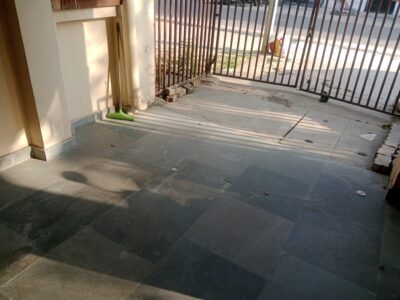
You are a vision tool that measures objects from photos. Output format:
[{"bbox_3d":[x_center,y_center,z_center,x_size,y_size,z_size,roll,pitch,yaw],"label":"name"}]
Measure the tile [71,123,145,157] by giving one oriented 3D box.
[{"bbox_3d":[-1.073,-0.104,3.217,0.631,0.020,0.623,20,32,25],"label":"tile"}]

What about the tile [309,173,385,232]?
[{"bbox_3d":[1.260,0.438,2.587,0.581,0.020,0.598,20,32,25],"label":"tile"}]

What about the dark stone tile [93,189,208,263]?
[{"bbox_3d":[-0.370,0.515,2.196,0.602,0.020,0.595,20,32,25],"label":"dark stone tile"}]

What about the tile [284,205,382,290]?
[{"bbox_3d":[0.949,0.664,2.127,0.581,0.020,0.601,20,32,25],"label":"tile"}]

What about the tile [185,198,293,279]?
[{"bbox_3d":[0.303,0.584,2.173,0.608,0.020,0.616,20,32,25],"label":"tile"}]

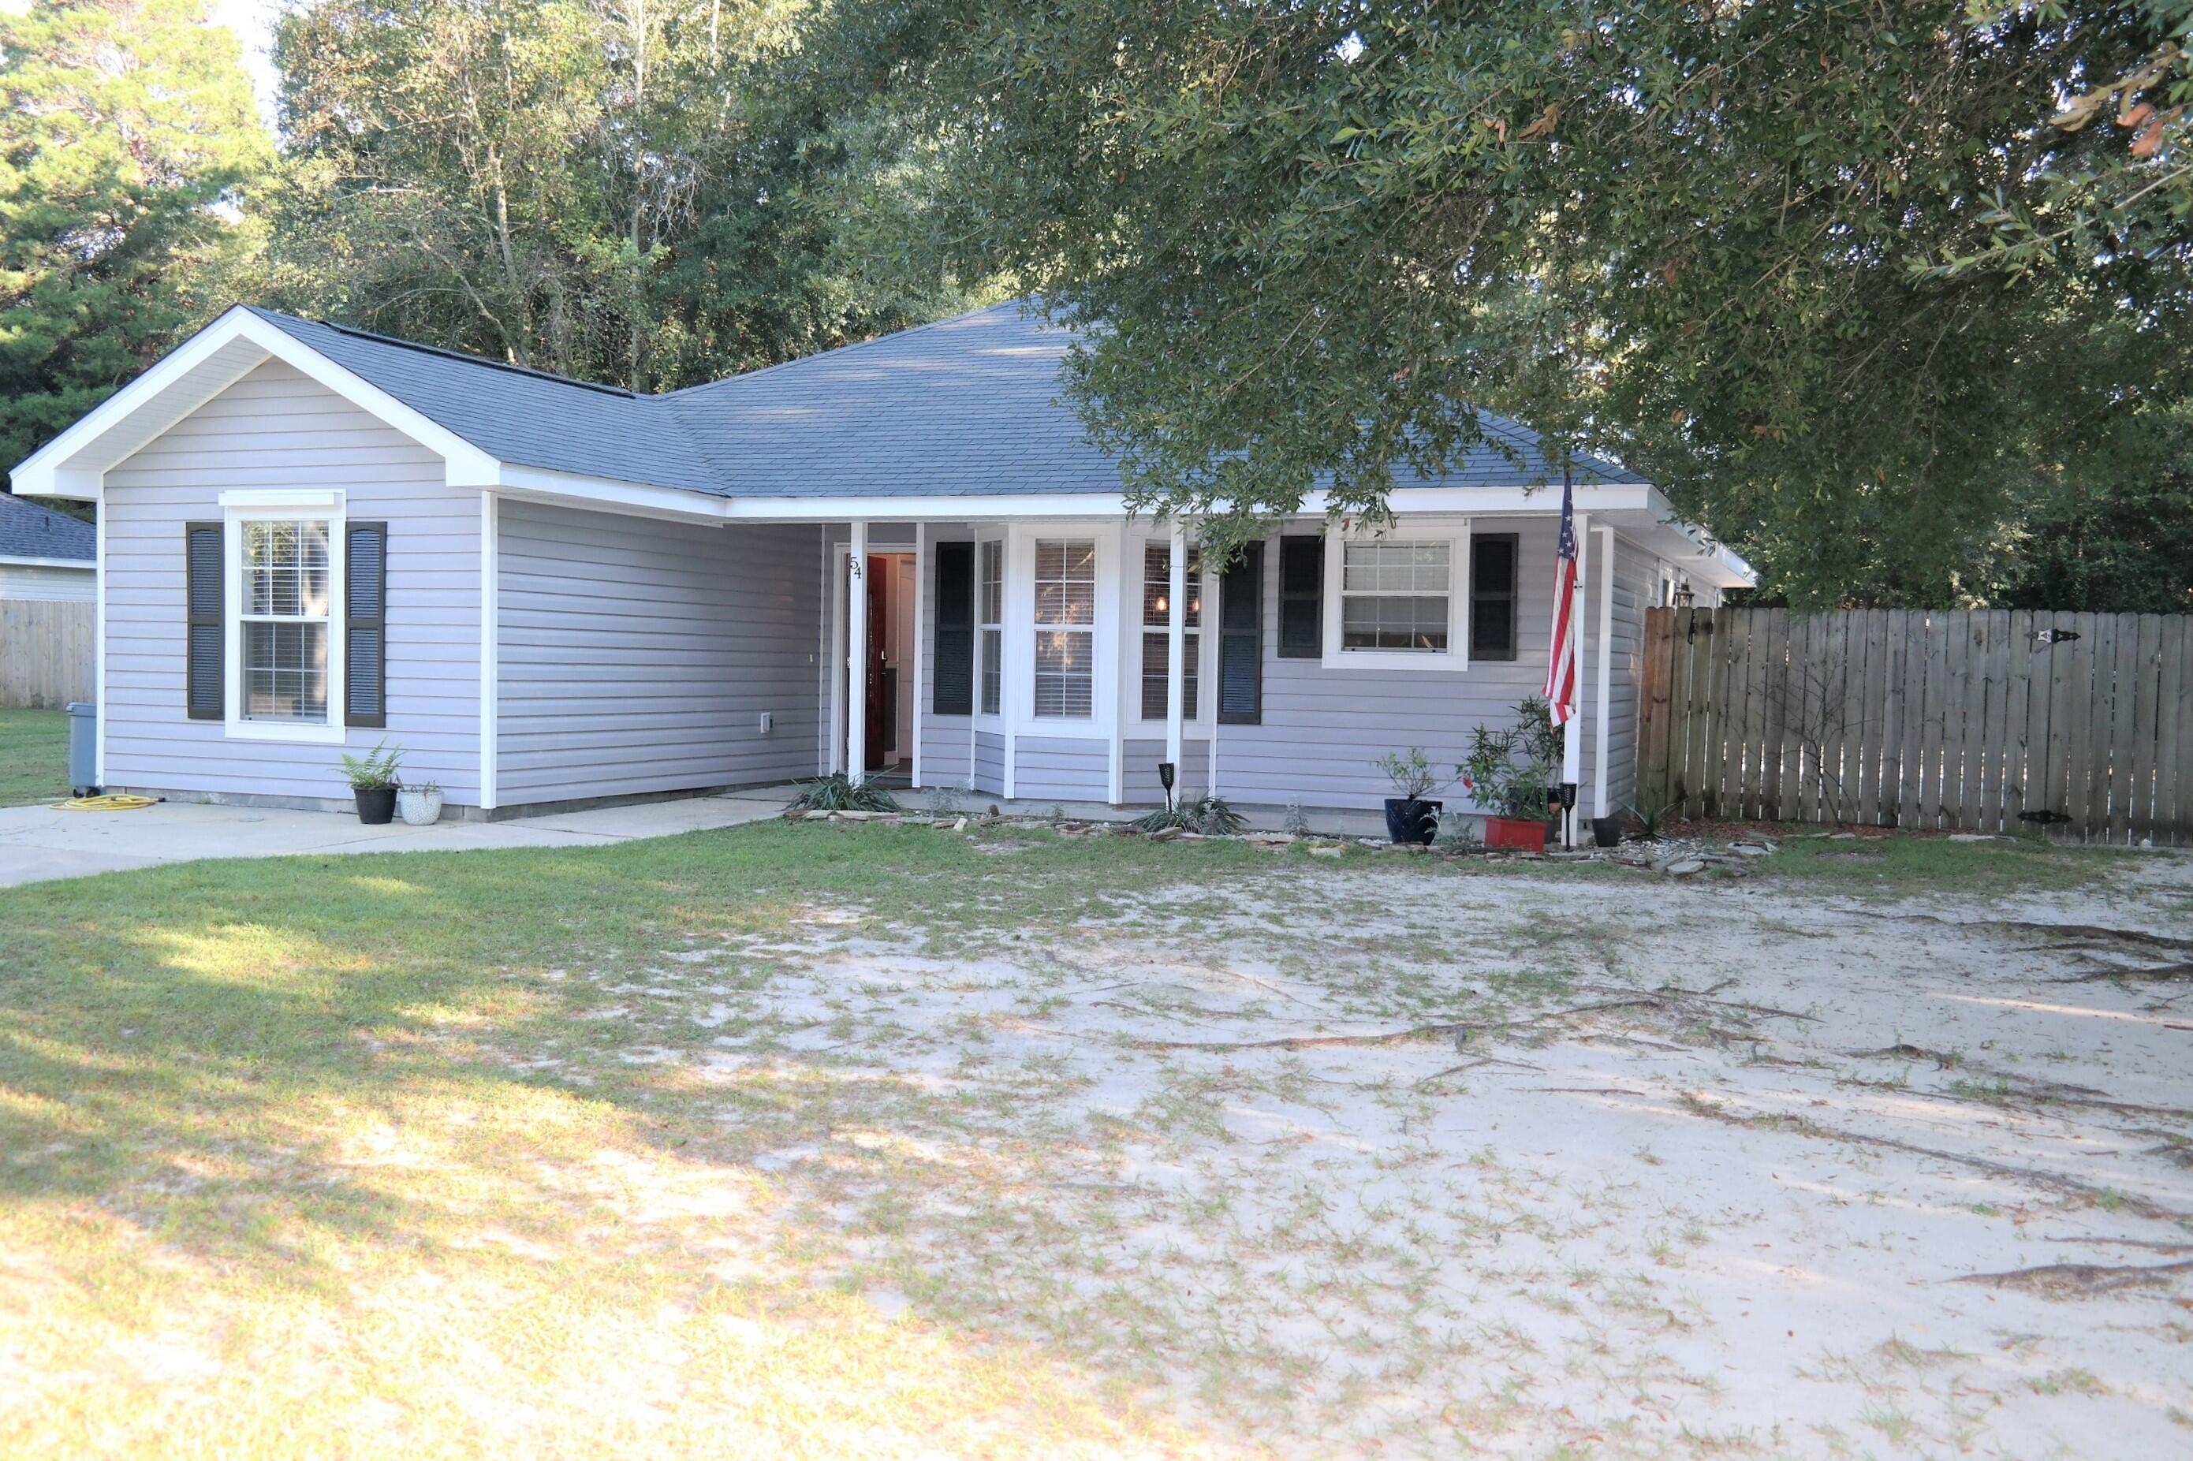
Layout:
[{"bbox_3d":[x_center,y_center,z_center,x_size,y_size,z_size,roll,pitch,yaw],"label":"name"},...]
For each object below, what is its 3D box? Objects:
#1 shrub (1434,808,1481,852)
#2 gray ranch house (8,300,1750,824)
[{"bbox_3d":[2.518,0.692,11.450,0.330,0.310,0.300,2,2,21],"label":"shrub"},{"bbox_3d":[-0.295,-2.071,16.717,11.700,5.200,13.400,2,2,21],"label":"gray ranch house"}]

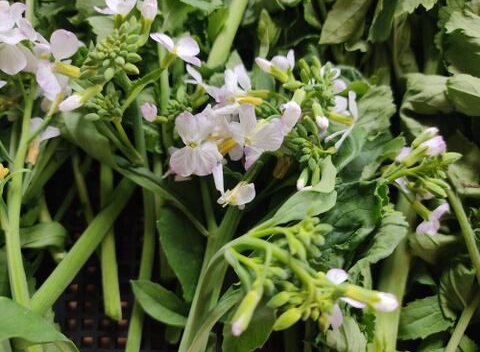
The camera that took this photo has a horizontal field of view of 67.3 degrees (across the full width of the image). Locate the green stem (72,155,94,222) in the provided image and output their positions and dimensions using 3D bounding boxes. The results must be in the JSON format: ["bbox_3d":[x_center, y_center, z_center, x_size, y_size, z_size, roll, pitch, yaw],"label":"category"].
[{"bbox_3d":[-0.122,0.009,0.280,0.009,0.009,0.054,-13,90,0],"label":"green stem"}]

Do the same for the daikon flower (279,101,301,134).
[{"bbox_3d":[0.026,-0.031,0.190,0.011,0.011,0.018,19,69,8],"label":"daikon flower"}]

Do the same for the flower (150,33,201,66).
[{"bbox_3d":[-0.037,-0.072,0.205,0.028,0.020,0.020,10,52,-15],"label":"flower"}]

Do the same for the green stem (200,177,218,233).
[{"bbox_3d":[-0.019,0.017,0.225,0.007,0.007,0.036,-12,96,0],"label":"green stem"}]

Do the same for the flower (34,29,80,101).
[{"bbox_3d":[-0.091,-0.056,0.180,0.020,0.022,0.033,15,85,-35],"label":"flower"}]

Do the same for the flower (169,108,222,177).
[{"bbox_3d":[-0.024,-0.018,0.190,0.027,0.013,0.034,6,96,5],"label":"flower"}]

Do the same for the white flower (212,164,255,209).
[{"bbox_3d":[-0.004,0.006,0.197,0.022,0.021,0.018,57,47,-16],"label":"white flower"}]

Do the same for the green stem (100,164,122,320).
[{"bbox_3d":[-0.096,0.050,0.270,0.012,0.012,0.116,-4,87,0],"label":"green stem"}]

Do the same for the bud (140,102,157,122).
[{"bbox_3d":[-0.053,-0.037,0.210,0.009,0.008,0.012,-32,102,0],"label":"bud"}]

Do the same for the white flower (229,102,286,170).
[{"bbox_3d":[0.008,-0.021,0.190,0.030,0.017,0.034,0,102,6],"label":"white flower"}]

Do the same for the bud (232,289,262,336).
[{"bbox_3d":[0.003,0.065,0.170,0.008,0.008,0.023,27,81,0],"label":"bud"}]

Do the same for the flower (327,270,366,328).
[{"bbox_3d":[0.051,0.058,0.172,0.018,0.027,0.017,0,15,-37],"label":"flower"}]

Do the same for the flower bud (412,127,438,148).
[{"bbox_3d":[0.108,-0.022,0.210,0.018,0.008,0.008,-38,90,12],"label":"flower bud"}]

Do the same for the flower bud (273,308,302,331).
[{"bbox_3d":[0.022,0.066,0.165,0.015,0.006,0.006,-35,90,-9],"label":"flower bud"}]

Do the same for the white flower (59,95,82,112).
[{"bbox_3d":[-0.089,-0.038,0.190,0.013,0.008,0.008,-21,90,-12],"label":"white flower"}]

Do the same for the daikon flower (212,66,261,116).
[{"bbox_3d":[-0.002,-0.047,0.200,0.024,0.015,0.027,-11,71,15],"label":"daikon flower"}]

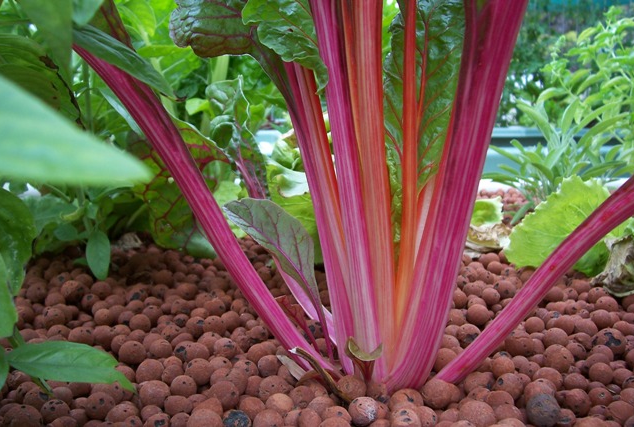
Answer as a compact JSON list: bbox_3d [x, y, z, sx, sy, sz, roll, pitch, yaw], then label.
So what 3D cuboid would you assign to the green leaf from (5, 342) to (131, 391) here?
[{"bbox_3d":[-0.131,0.081,0.320,0.068,0.018,0.034,0,10,0],"label":"green leaf"}]

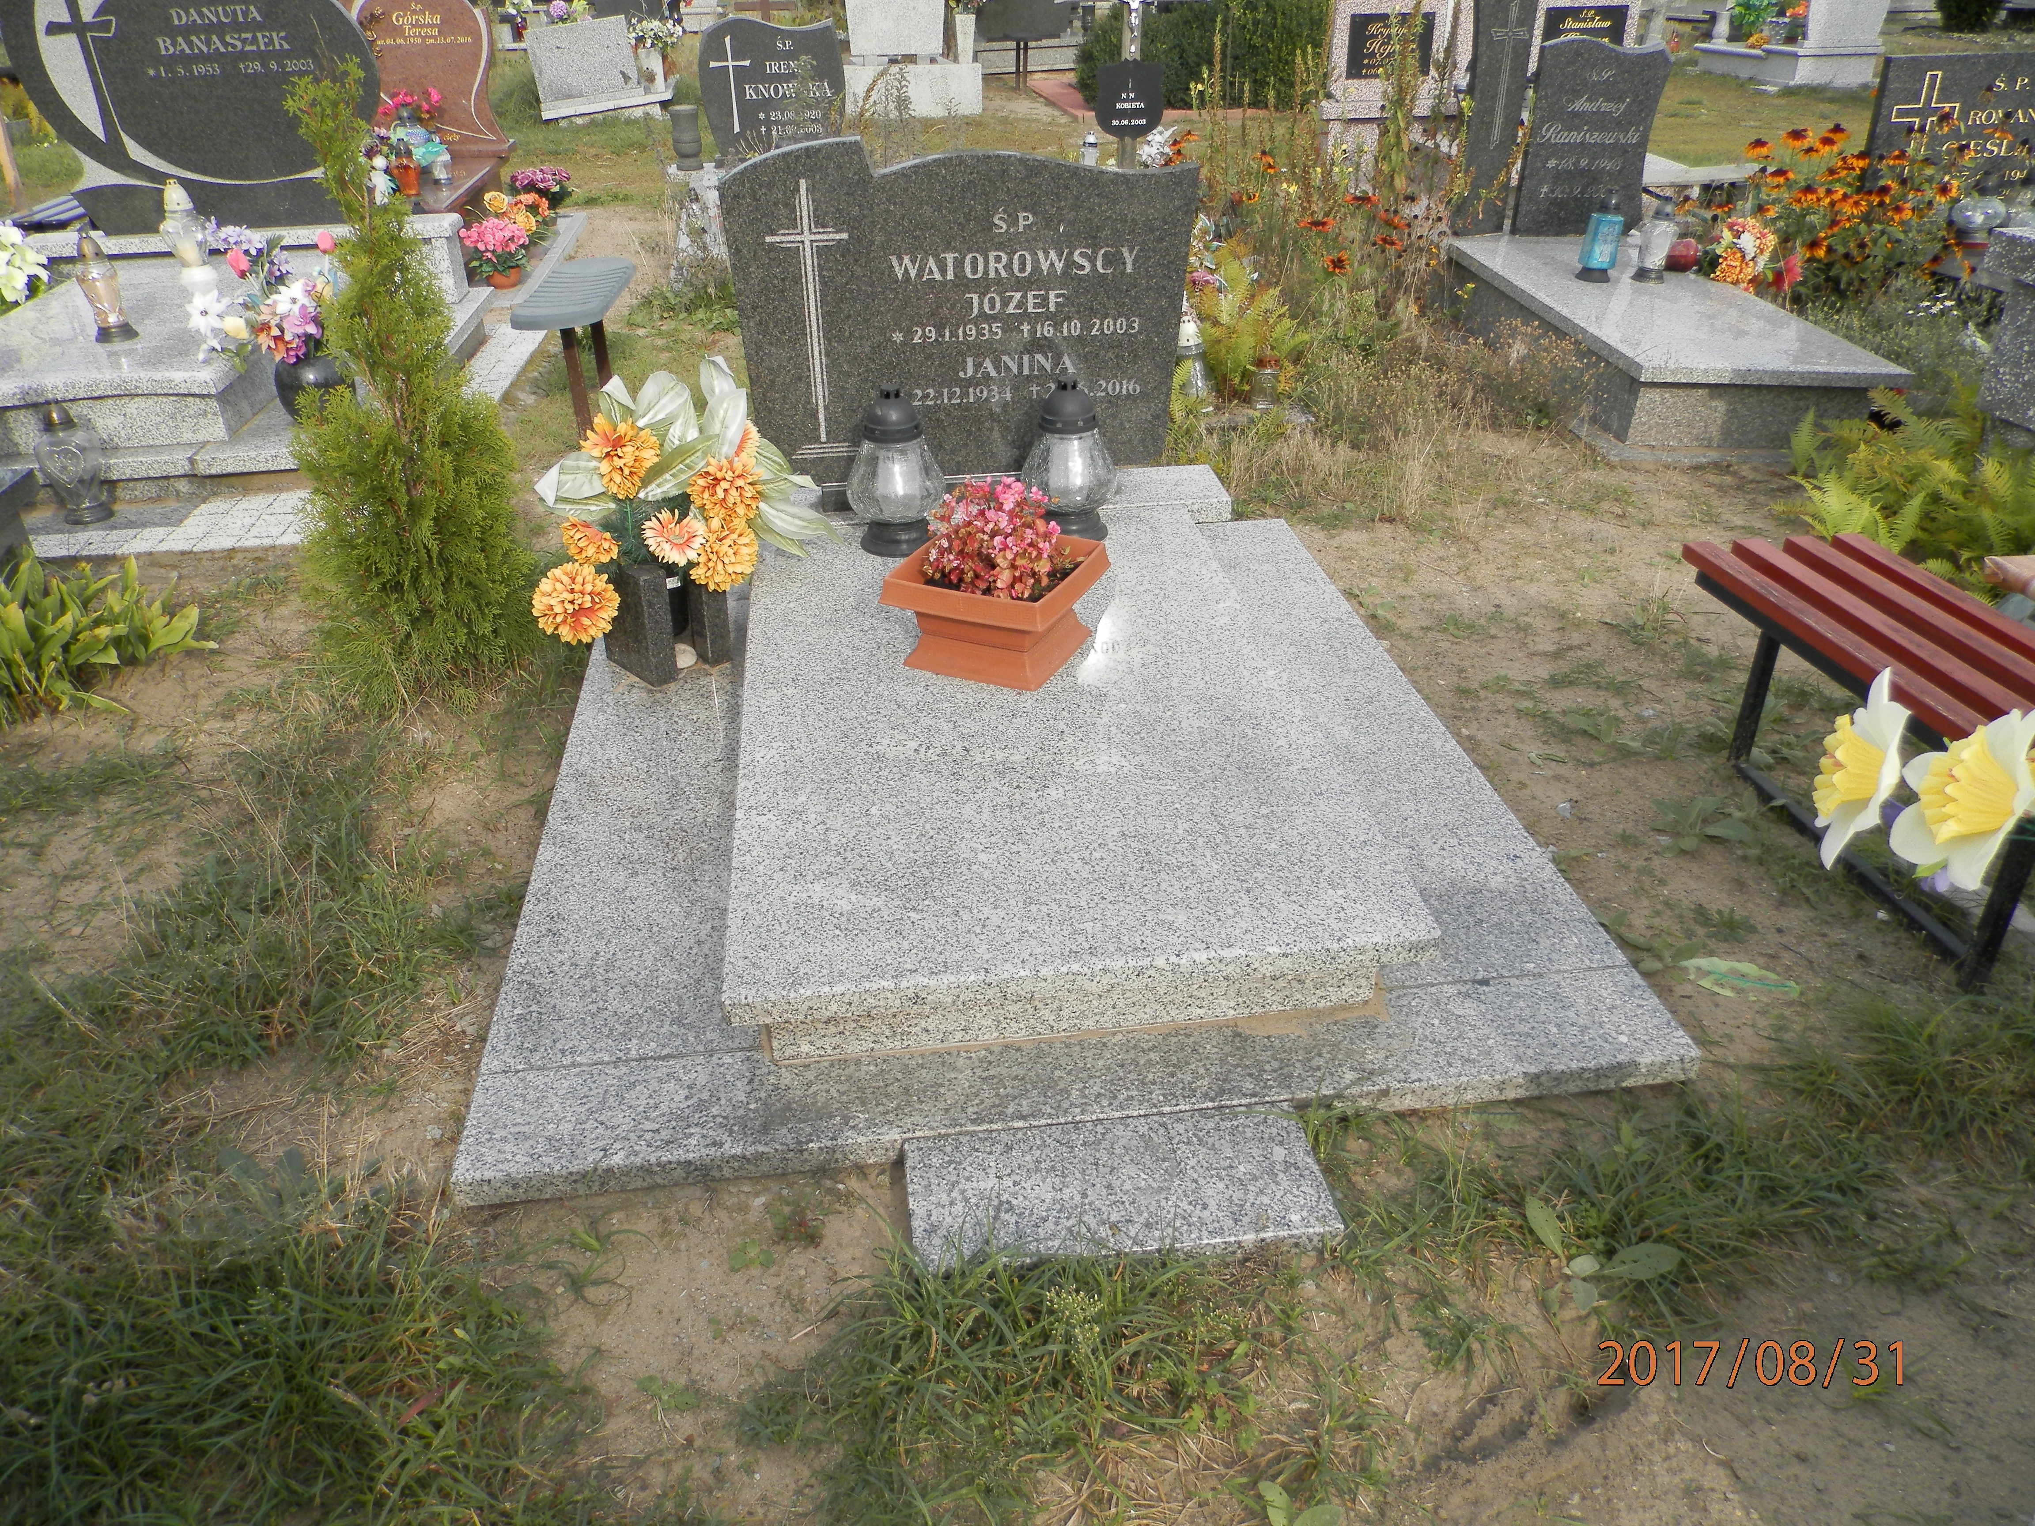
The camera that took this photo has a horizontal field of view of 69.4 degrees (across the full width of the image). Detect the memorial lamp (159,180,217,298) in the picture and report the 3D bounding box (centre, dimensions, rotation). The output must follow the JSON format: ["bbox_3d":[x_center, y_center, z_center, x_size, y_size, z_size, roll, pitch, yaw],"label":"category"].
[{"bbox_3d":[-2.610,-1.647,4.616,0.155,0.326,0.120,-11,32,-16],"label":"memorial lamp"}]

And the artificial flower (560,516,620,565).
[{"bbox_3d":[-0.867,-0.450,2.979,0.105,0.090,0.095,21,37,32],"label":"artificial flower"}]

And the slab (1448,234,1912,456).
[{"bbox_3d":[2.077,-1.432,4.869,0.728,0.239,1.796,1,30,0],"label":"slab"}]

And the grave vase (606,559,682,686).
[{"bbox_3d":[-0.777,-0.295,2.969,0.049,0.236,0.184,-27,40,-37],"label":"grave vase"}]

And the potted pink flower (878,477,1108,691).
[{"bbox_3d":[-0.035,-0.344,2.610,0.310,0.309,0.310,13,33,22],"label":"potted pink flower"}]

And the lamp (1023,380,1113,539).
[{"bbox_3d":[0.114,-0.631,3.038,0.190,0.315,0.190,-4,31,-6],"label":"lamp"}]

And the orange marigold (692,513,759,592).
[{"bbox_3d":[-0.566,-0.407,2.841,0.132,0.140,0.110,-7,31,-10],"label":"orange marigold"}]

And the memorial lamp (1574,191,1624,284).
[{"bbox_3d":[1.955,-1.765,4.928,0.122,0.270,0.122,-4,31,-6],"label":"memorial lamp"}]

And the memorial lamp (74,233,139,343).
[{"bbox_3d":[-2.698,-1.400,4.327,0.118,0.284,0.118,-4,31,-6],"label":"memorial lamp"}]

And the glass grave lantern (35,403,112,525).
[{"bbox_3d":[-2.485,-0.790,3.865,0.172,0.295,0.135,-10,32,-15],"label":"glass grave lantern"}]

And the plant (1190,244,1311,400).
[{"bbox_3d":[0.697,-1.328,4.495,0.370,0.430,0.360,-4,31,-6],"label":"plant"}]

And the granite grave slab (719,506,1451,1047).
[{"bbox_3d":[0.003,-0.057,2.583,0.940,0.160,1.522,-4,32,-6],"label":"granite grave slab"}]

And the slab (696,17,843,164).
[{"bbox_3d":[-1.150,-3.145,6.870,0.670,0.607,0.080,-4,31,-6],"label":"slab"}]

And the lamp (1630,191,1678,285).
[{"bbox_3d":[2.146,-1.764,4.933,0.127,0.265,0.127,-4,31,-6],"label":"lamp"}]

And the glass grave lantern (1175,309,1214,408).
[{"bbox_3d":[0.541,-1.228,4.469,0.120,0.280,0.120,-4,31,-6],"label":"glass grave lantern"}]

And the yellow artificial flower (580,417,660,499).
[{"bbox_3d":[-0.752,-0.577,2.787,0.157,0.152,0.125,-9,32,-13],"label":"yellow artificial flower"}]

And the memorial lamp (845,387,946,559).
[{"bbox_3d":[-0.253,-0.605,3.017,0.202,0.325,0.202,-4,31,-6],"label":"memorial lamp"}]

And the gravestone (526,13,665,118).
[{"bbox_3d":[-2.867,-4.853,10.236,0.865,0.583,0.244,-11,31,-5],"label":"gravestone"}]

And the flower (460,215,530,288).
[{"bbox_3d":[-2.162,-2.116,6.084,0.284,0.251,0.270,-4,31,-6],"label":"flower"}]

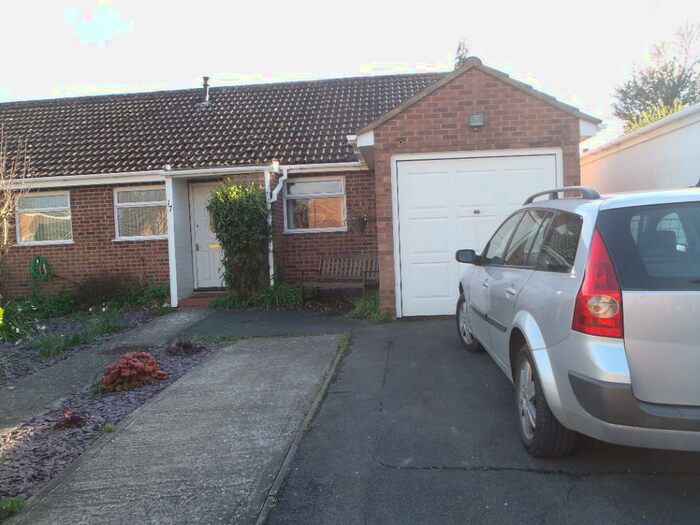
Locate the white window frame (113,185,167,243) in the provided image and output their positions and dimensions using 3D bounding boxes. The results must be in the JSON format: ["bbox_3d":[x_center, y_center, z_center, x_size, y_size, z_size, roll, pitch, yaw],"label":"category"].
[{"bbox_3d":[-4.059,-0.960,11.050,1.130,1.060,0.120,-2,3,4],"label":"white window frame"}]

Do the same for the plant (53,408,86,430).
[{"bbox_3d":[-1.988,1.111,4.020,0.220,0.130,0.200,-2,3,3],"label":"plant"}]

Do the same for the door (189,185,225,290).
[{"bbox_3d":[-2.683,-0.521,11.050,0.880,2.050,0.100,-2,3,4],"label":"door"}]

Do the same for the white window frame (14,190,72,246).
[{"bbox_3d":[-6.053,-0.874,11.200,1.130,1.060,0.120,-2,3,4],"label":"white window frame"}]

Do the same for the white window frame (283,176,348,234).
[{"bbox_3d":[-0.668,-1.106,10.800,1.180,1.060,0.120,-2,3,4],"label":"white window frame"}]

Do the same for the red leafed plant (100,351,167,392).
[{"bbox_3d":[-1.923,0.951,5.030,0.560,0.270,0.460,-2,3,3],"label":"red leafed plant"}]

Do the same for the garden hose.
[{"bbox_3d":[-5.984,0.243,11.000,0.450,0.760,0.170,-2,3,4],"label":"garden hose"}]

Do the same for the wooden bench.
[{"bbox_3d":[-0.160,0.266,10.050,1.240,0.890,0.600,-1,3,28],"label":"wooden bench"}]

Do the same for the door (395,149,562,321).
[{"bbox_3d":[1.699,-0.340,7.500,2.120,2.080,0.090,-2,3,3],"label":"door"}]

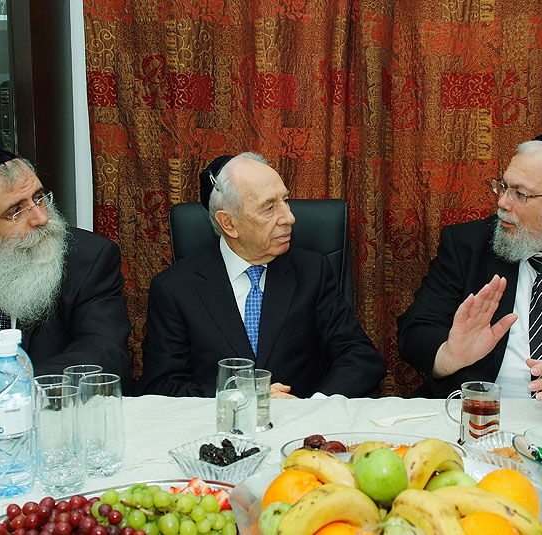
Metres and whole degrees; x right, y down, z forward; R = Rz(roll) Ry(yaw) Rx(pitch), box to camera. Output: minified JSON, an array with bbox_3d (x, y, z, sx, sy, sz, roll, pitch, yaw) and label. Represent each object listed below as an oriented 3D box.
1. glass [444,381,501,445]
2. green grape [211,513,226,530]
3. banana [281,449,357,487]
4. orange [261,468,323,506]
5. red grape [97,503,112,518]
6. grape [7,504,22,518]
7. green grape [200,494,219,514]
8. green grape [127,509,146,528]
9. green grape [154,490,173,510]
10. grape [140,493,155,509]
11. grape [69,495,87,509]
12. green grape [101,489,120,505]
[{"bbox_3d":[0.334,0.243,1.217,0.090,0.094,0.065,1,7,10],"label":"glass"},{"bbox_3d":[-0.062,0.300,0.865,0.018,0.021,0.019,0,7,0],"label":"green grape"},{"bbox_3d":[0.066,0.246,0.894,0.140,0.055,0.045,5,9,38],"label":"banana"},{"bbox_3d":[0.032,0.269,0.828,0.077,0.076,0.077,0,7,0],"label":"orange"},{"bbox_3d":[-0.201,0.296,0.893,0.017,0.017,0.017,0,7,0],"label":"red grape"},{"bbox_3d":[-0.308,0.293,0.881,0.017,0.018,0.017,0,7,0],"label":"grape"},{"bbox_3d":[-0.077,0.294,0.911,0.021,0.021,0.021,0,7,0],"label":"green grape"},{"bbox_3d":[-0.154,0.288,0.839,0.021,0.022,0.021,0,7,0],"label":"green grape"},{"bbox_3d":[-0.136,0.294,0.927,0.021,0.021,0.021,0,7,0],"label":"green grape"},{"bbox_3d":[-0.155,0.296,0.928,0.018,0.018,0.018,0,7,0],"label":"grape"},{"bbox_3d":[-0.235,0.286,0.897,0.019,0.018,0.019,0,7,0],"label":"grape"},{"bbox_3d":[-0.198,0.283,0.906,0.021,0.021,0.021,0,7,0],"label":"green grape"}]

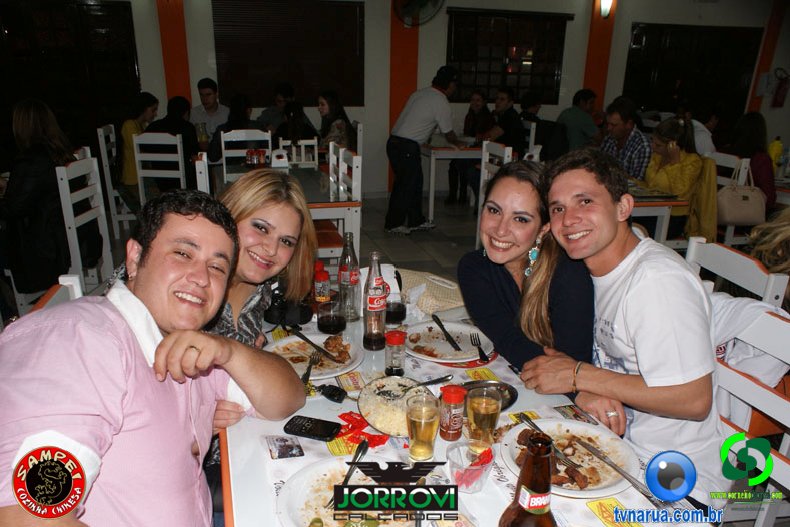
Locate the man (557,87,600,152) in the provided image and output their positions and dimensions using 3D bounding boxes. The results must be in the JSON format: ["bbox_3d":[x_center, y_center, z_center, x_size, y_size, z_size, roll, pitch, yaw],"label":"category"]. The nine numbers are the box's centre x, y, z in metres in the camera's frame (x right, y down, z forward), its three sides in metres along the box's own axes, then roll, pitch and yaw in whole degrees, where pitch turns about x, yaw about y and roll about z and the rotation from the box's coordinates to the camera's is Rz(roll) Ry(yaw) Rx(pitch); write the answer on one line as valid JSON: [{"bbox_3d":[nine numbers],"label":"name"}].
[{"bbox_3d":[1.957,-1.124,6.132,0.750,1.250,0.480,-9,20,-28],"label":"man"}]

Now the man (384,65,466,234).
[{"bbox_3d":[0.256,-1.065,5.531,0.740,1.500,0.520,-4,19,-15],"label":"man"}]

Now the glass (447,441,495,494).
[{"bbox_3d":[0.139,0.379,1.094,0.086,0.066,0.086,1,19,0],"label":"glass"}]

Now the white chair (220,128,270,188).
[{"bbox_3d":[-1.317,-0.750,5.363,0.420,0.910,0.460,-3,18,-13],"label":"white chair"}]

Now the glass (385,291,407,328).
[{"bbox_3d":[-0.005,0.121,1.587,0.077,0.084,0.077,1,19,0],"label":"glass"}]

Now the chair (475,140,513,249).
[{"bbox_3d":[0.945,-0.467,4.600,0.460,0.910,0.420,-5,19,-17],"label":"chair"}]

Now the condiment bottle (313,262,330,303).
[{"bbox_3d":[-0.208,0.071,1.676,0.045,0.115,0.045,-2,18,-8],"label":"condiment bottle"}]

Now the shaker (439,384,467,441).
[{"bbox_3d":[0.111,0.285,1.128,0.044,0.098,0.044,3,18,8],"label":"shaker"}]

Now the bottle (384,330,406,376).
[{"bbox_3d":[0.001,0.209,1.391,0.050,0.101,0.050,1,17,0],"label":"bottle"}]

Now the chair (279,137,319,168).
[{"bbox_3d":[-0.897,-0.752,5.525,0.380,0.870,0.420,-4,19,-14],"label":"chair"}]

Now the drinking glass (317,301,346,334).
[{"bbox_3d":[-0.168,0.143,1.590,0.074,0.083,0.074,1,19,0],"label":"drinking glass"}]

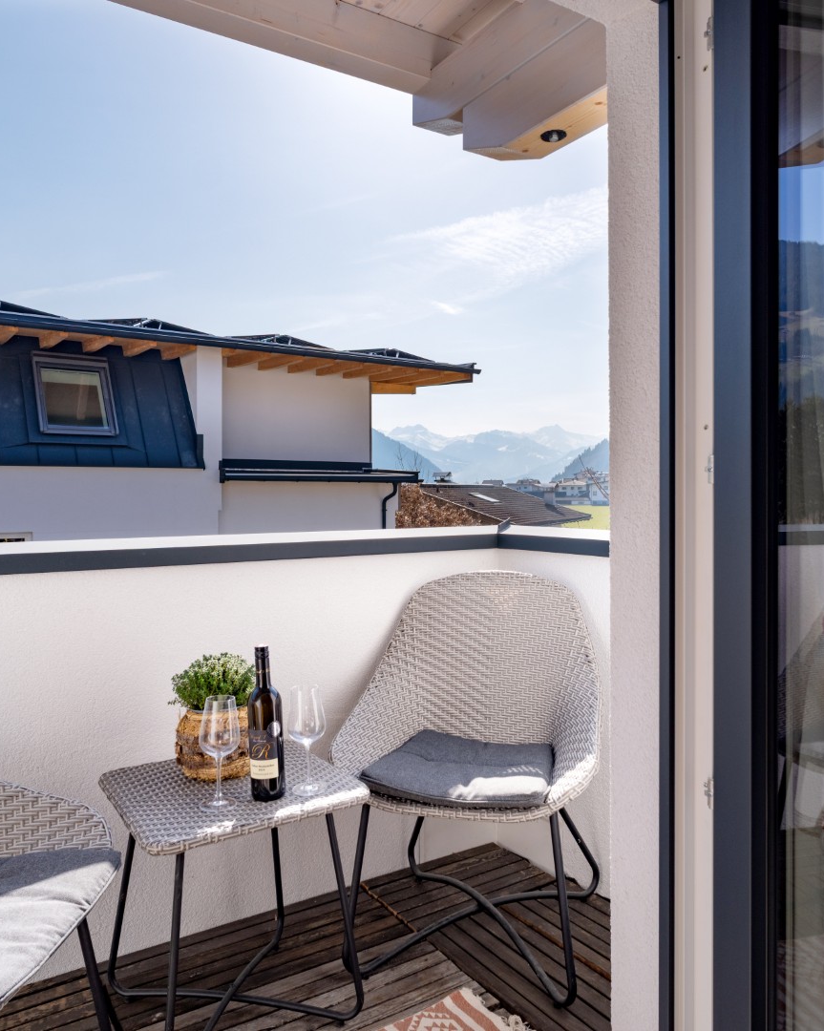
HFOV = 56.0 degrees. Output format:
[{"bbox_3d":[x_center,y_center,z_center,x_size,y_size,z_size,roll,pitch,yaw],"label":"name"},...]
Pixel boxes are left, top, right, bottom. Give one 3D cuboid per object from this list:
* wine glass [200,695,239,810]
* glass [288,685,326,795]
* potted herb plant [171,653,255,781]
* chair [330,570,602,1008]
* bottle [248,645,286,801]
[{"bbox_3d":[-0.399,0.486,1.597,0.083,0.220,0.083,0,1,17],"label":"wine glass"},{"bbox_3d":[-0.226,0.484,1.672,0.082,0.220,0.082,0,1,0],"label":"glass"},{"bbox_3d":[-0.460,0.459,1.794,0.193,0.265,0.188,0,1,0],"label":"potted herb plant"},{"bbox_3d":[0.179,0.626,1.996,0.624,0.881,0.619,0,1,17],"label":"chair"},{"bbox_3d":[-0.311,0.437,1.643,0.073,0.315,0.073,0,1,6],"label":"bottle"}]

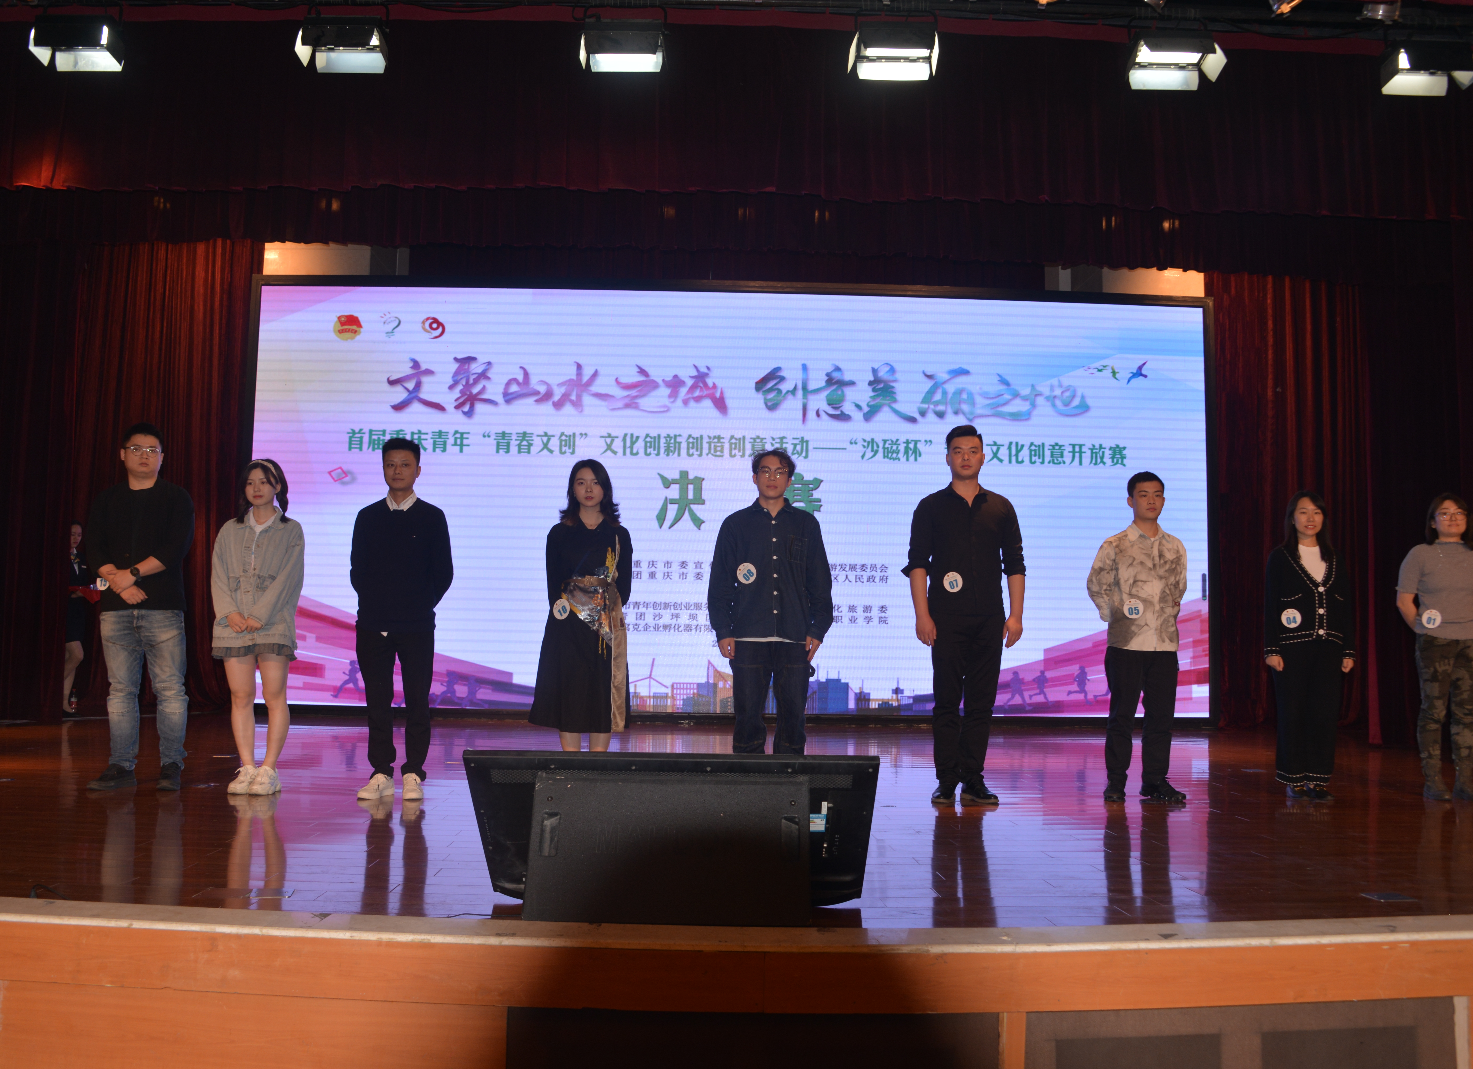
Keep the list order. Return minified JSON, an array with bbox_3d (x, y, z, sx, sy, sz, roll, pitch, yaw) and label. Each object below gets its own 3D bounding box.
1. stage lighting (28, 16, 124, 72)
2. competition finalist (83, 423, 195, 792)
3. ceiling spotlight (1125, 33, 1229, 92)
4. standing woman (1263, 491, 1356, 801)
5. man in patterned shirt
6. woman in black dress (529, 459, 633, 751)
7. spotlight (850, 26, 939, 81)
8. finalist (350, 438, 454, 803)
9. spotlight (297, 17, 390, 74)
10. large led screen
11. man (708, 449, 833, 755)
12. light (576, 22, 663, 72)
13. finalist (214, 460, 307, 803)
[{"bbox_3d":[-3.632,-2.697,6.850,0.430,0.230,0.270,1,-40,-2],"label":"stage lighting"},{"bbox_3d":[-2.944,0.341,6.190,0.560,1.804,0.400,2,-5,-10],"label":"competition finalist"},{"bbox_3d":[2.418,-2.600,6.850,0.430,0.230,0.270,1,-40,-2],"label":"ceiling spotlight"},{"bbox_3d":[3.016,0.572,6.610,0.470,1.608,0.320,1,-5,-2],"label":"standing woman"},{"bbox_3d":[2.041,0.517,6.320,0.460,1.670,0.340,1,-5,1],"label":"man in patterned shirt"},{"bbox_3d":[-0.765,0.455,6.120,0.500,1.670,0.330,1,-5,0],"label":"woman in black dress"},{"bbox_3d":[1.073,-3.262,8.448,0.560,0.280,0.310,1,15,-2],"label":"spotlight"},{"bbox_3d":[-1.599,0.391,6.000,0.500,1.716,0.370,1,-5,-6],"label":"finalist"},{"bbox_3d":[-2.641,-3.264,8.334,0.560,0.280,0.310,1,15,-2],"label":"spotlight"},{"bbox_3d":[0.011,-0.314,11.275,8.700,3.850,0.180,1,-5,-2],"label":"large led screen"},{"bbox_3d":[0.170,0.438,6.140,0.600,1.710,0.320,1,-5,-1],"label":"man"},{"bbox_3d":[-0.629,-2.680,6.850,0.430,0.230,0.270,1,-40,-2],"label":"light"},{"bbox_3d":[-2.315,0.435,6.091,0.460,1.620,0.360,1,-5,-2],"label":"finalist"}]

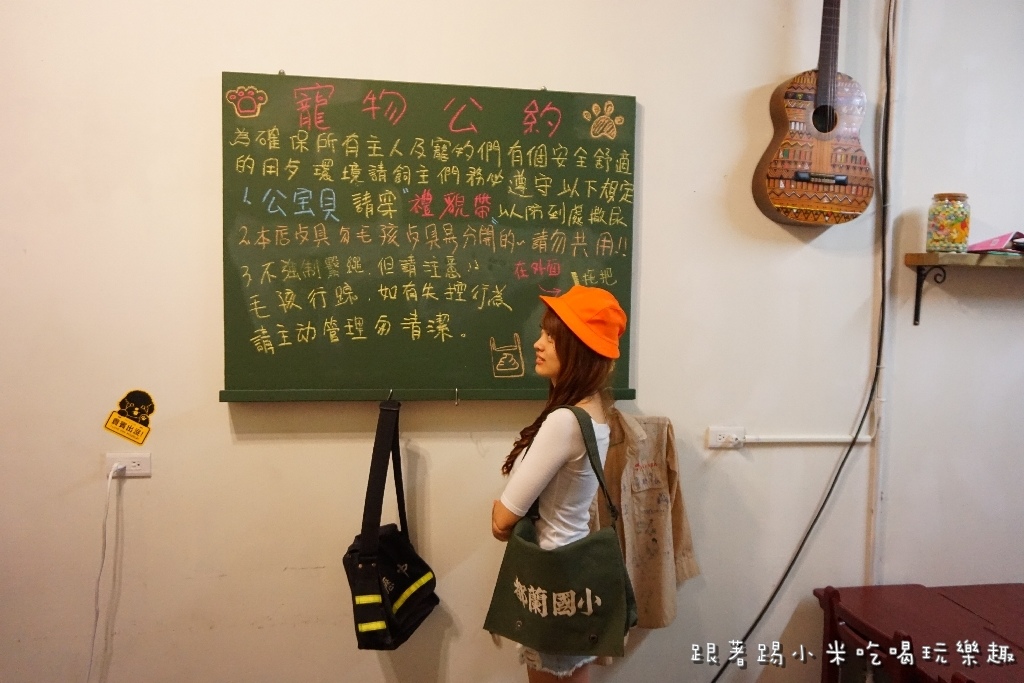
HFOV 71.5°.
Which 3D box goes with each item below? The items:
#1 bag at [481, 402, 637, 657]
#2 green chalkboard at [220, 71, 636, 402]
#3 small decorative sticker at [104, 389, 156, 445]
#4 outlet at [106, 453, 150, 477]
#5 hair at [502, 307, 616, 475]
[{"bbox_3d":[0.115,0.437,1.690,0.330,0.560,0.170,2,3,15],"label":"bag"},{"bbox_3d":[-0.220,-0.291,2.100,1.210,0.926,0.080,0,3,-9],"label":"green chalkboard"},{"bbox_3d":[-1.097,0.216,2.048,0.140,0.164,0.005,0,3,-9],"label":"small decorative sticker"},{"bbox_3d":[-1.100,0.353,2.048,0.118,0.069,0.020,0,3,-9],"label":"outlet"},{"bbox_3d":[0.114,0.120,1.820,0.280,0.430,0.220,1,3,9],"label":"hair"}]

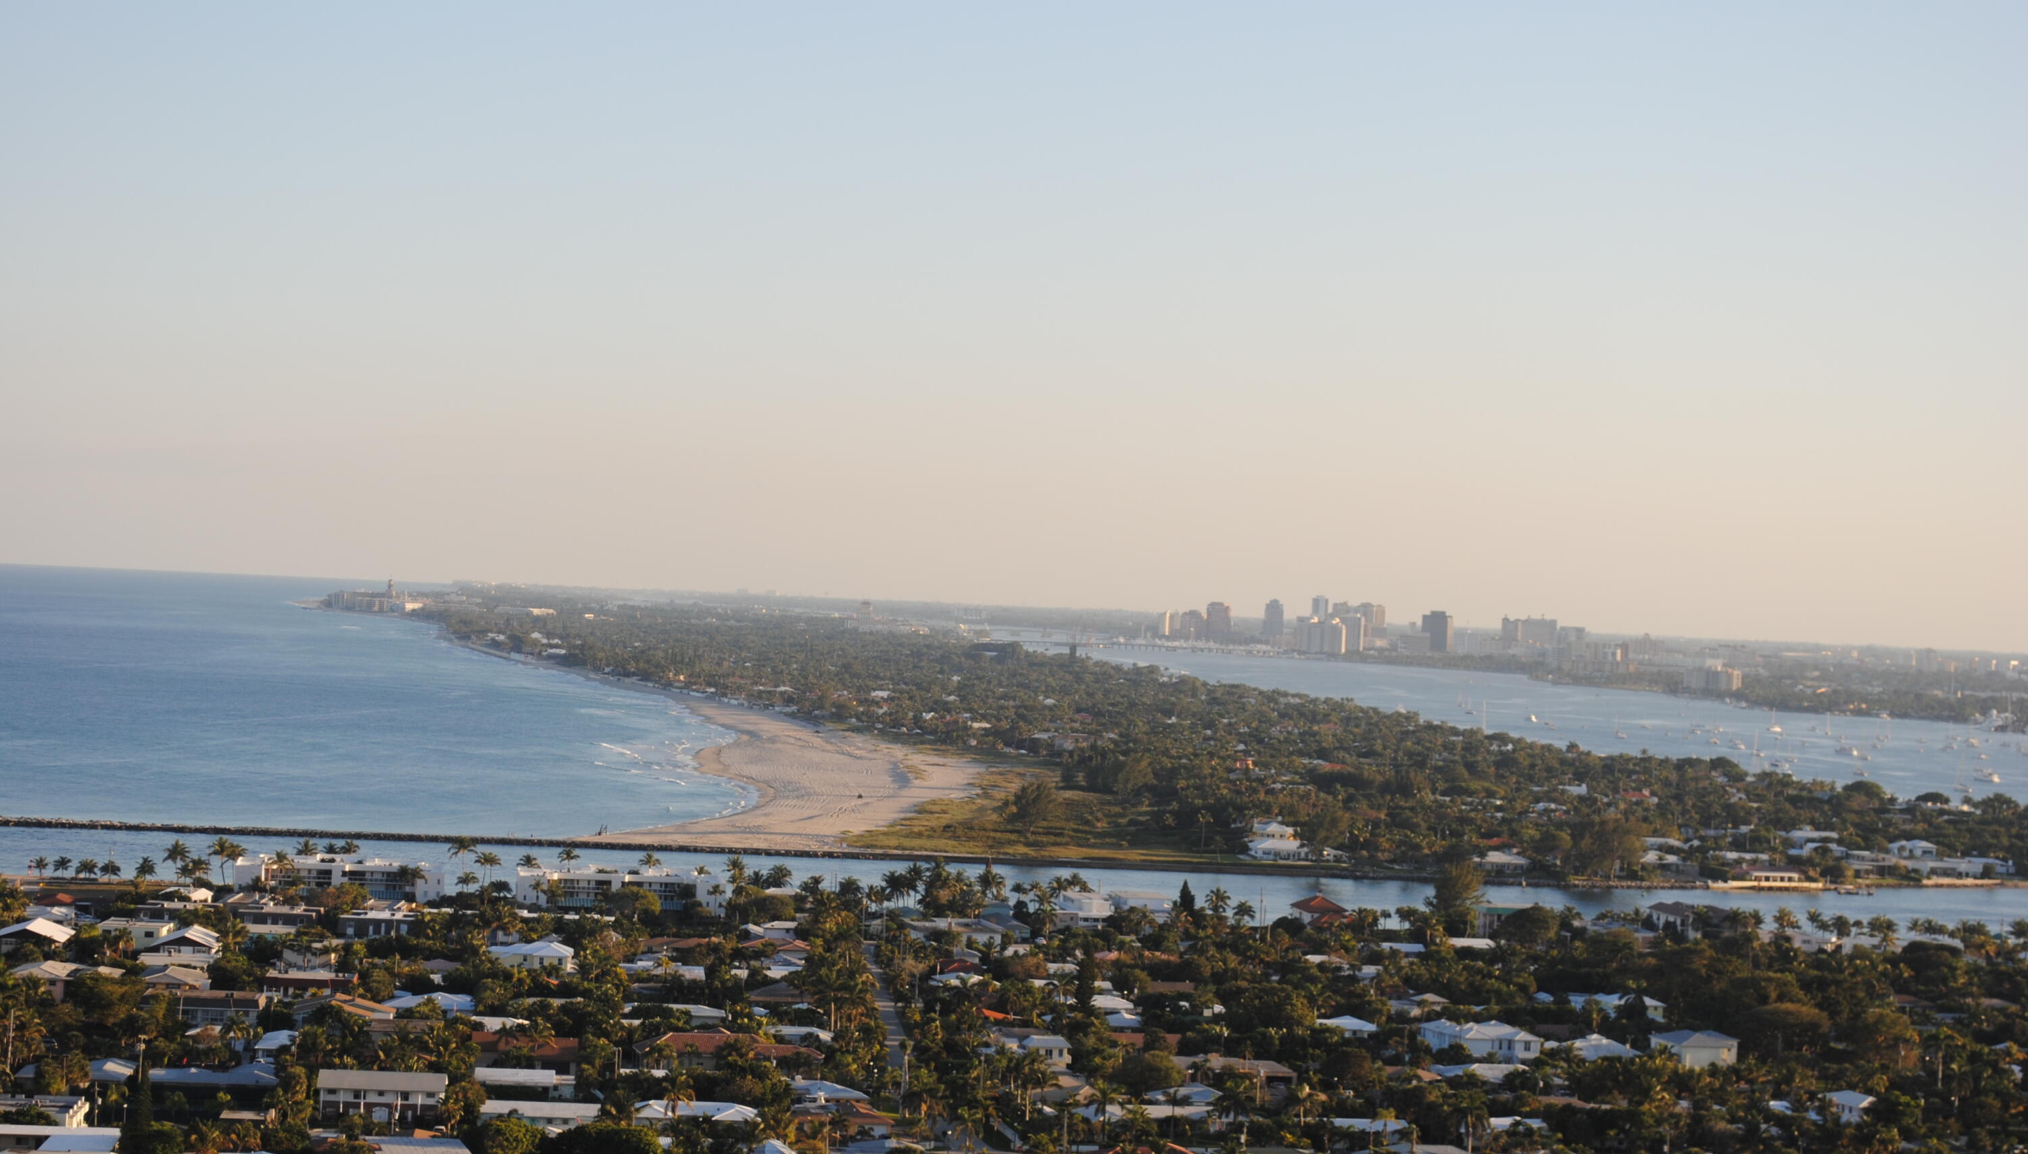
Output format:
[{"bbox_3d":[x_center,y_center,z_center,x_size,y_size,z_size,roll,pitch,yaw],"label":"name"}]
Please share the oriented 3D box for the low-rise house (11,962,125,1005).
[{"bbox_3d":[-177.280,76.650,866.000,20.000,6.900,15.000,3,0,-5],"label":"low-rise house"}]

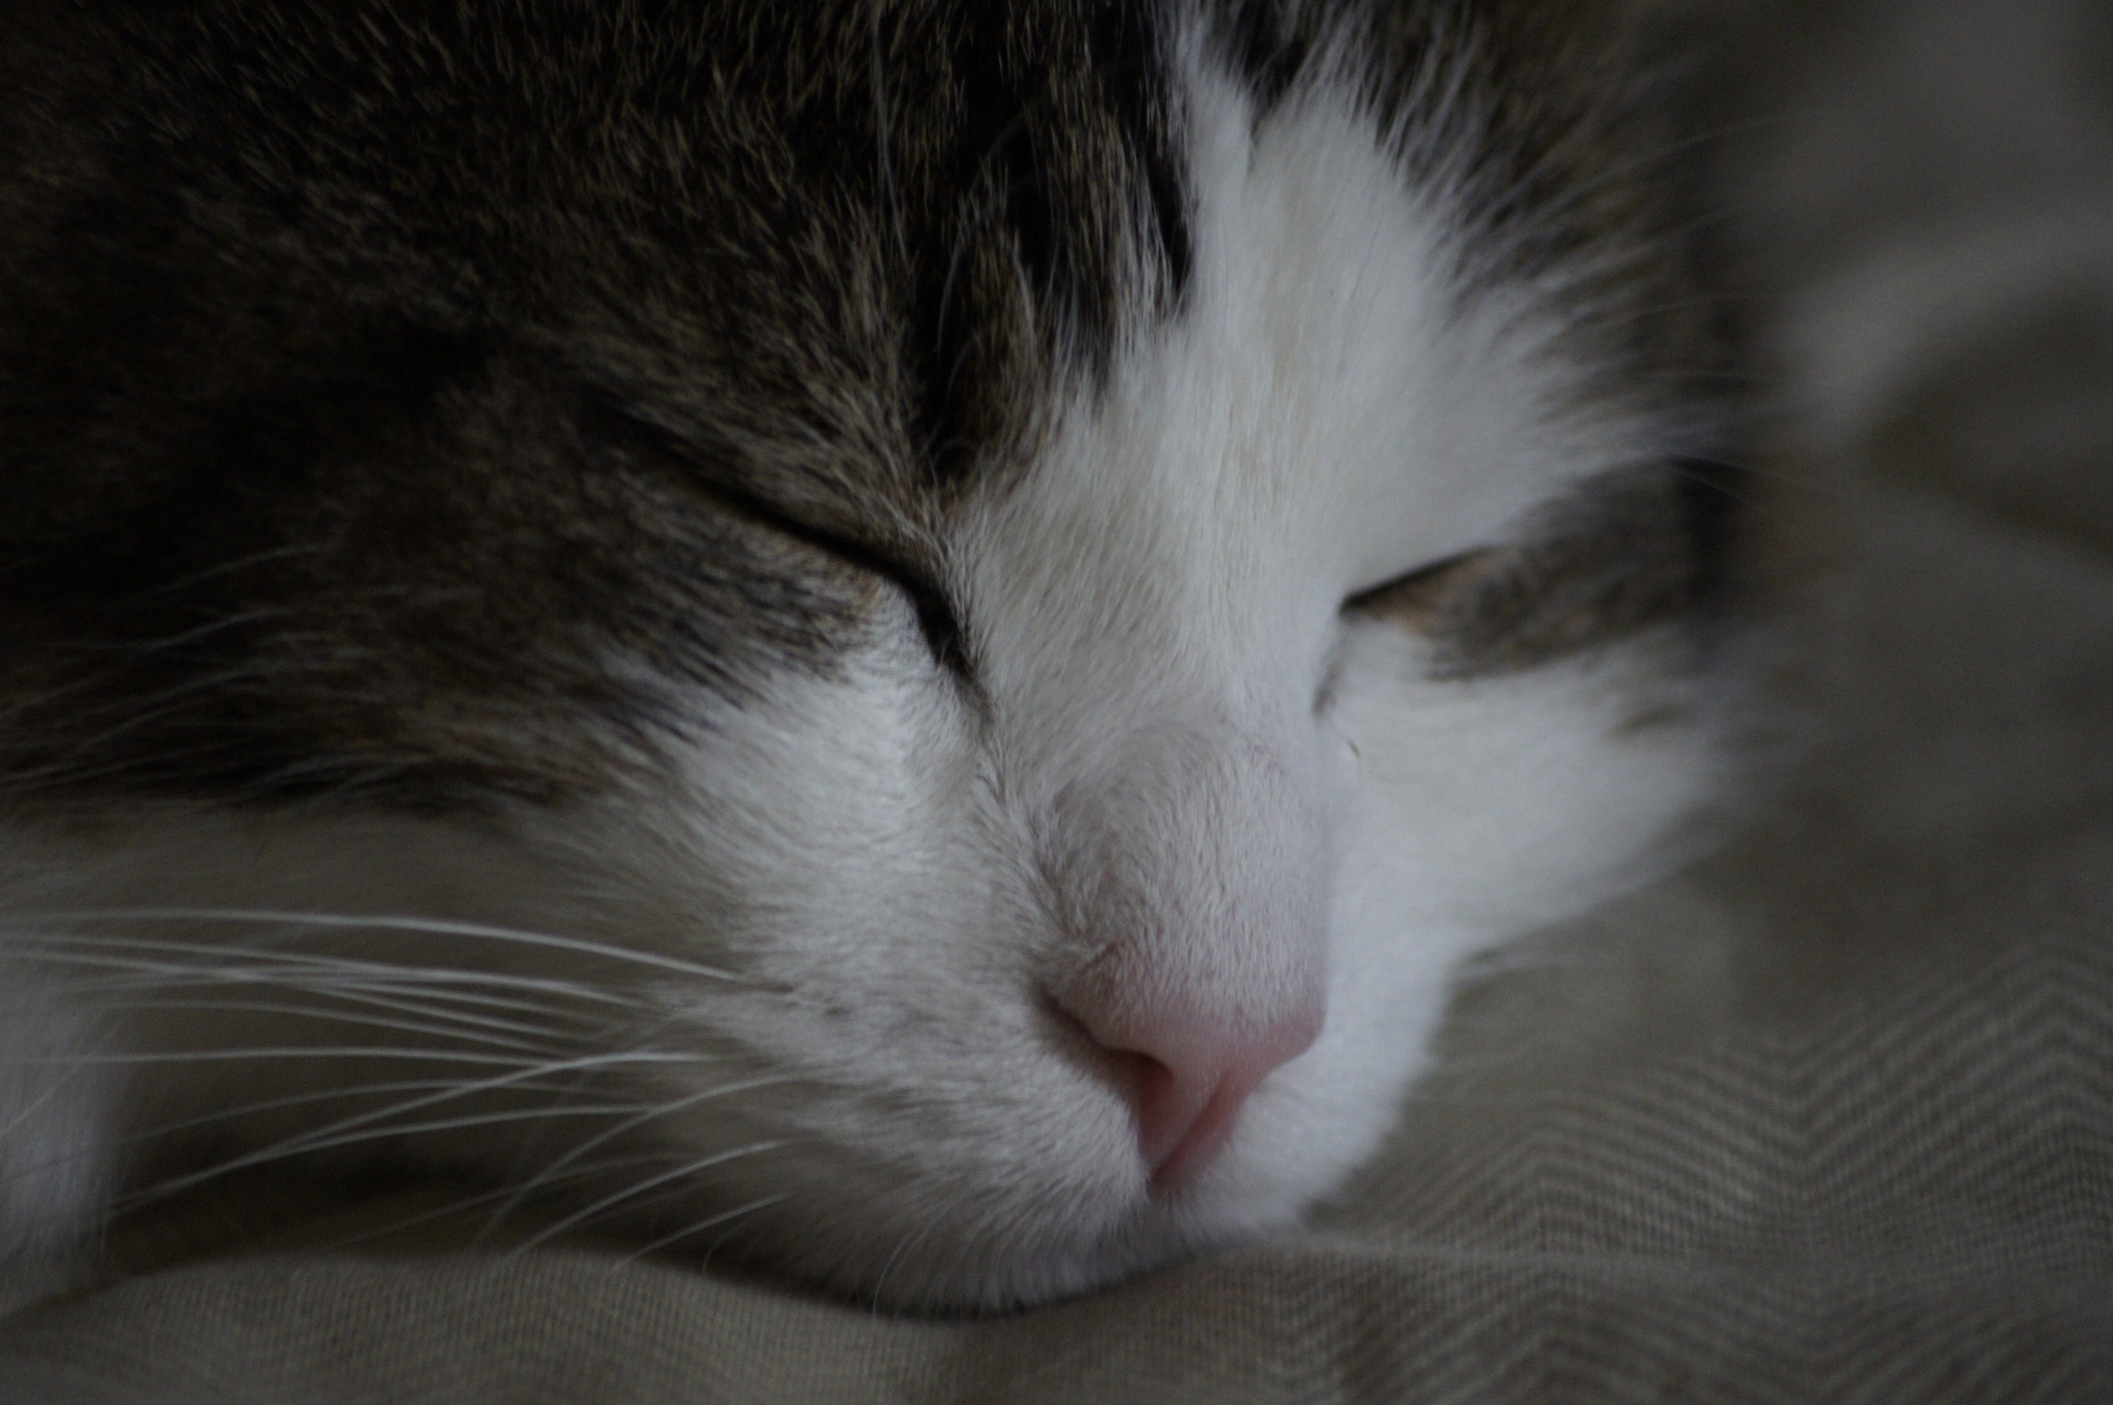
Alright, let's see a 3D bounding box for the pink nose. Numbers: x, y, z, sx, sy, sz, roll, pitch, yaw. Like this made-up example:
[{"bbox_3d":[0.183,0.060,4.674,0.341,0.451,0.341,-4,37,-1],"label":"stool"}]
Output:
[{"bbox_3d":[0.008,0.025,1.120,0.015,0.011,0.010,-2,12,-25],"label":"pink nose"}]

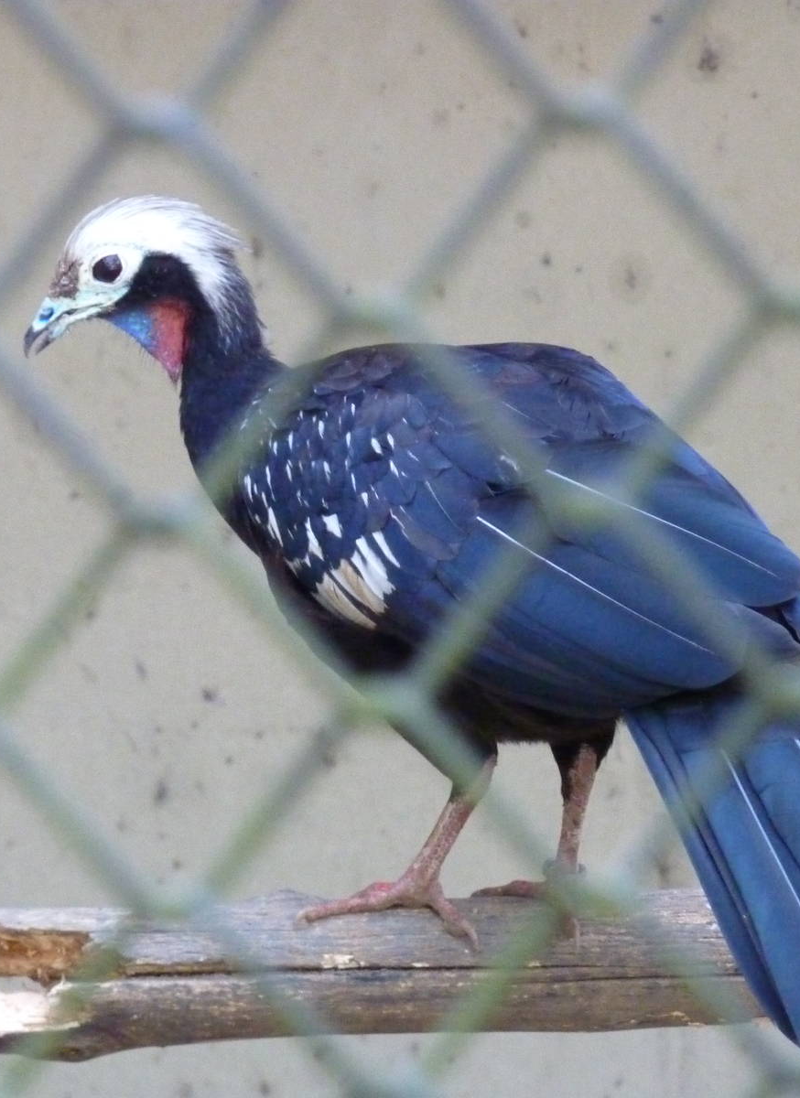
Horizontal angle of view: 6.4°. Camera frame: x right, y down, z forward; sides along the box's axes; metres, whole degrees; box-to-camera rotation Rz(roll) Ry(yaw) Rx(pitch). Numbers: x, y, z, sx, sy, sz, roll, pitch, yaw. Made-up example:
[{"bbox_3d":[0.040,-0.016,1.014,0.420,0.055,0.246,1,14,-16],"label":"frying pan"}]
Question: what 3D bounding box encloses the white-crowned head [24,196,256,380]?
[{"bbox_3d":[-0.125,-0.124,3.400,0.109,0.089,0.051,-10,0,0],"label":"white-crowned head"}]

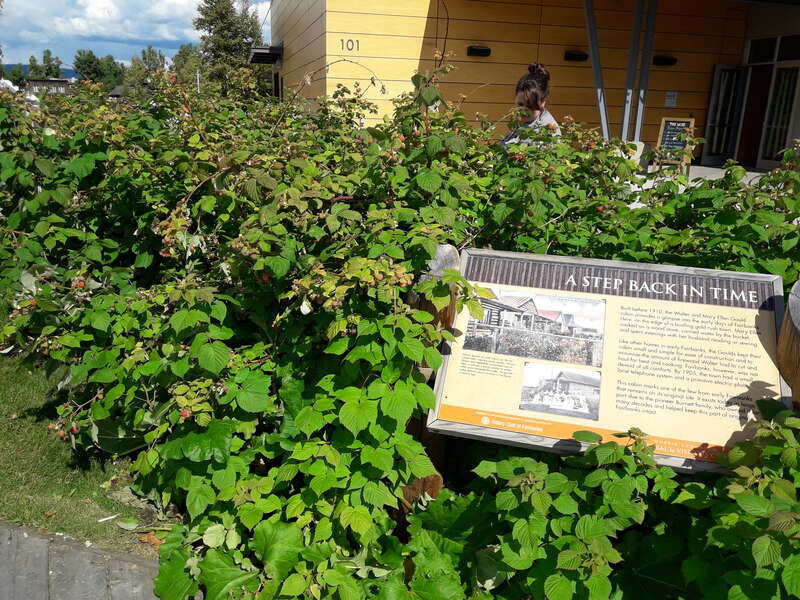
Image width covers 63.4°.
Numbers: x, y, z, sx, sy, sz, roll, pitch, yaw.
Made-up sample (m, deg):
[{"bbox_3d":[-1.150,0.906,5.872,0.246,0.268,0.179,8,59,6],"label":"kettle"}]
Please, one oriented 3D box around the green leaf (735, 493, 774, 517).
[{"bbox_3d":[0.778,0.449,1.420,0.058,0.018,0.092,-29,36,-31],"label":"green leaf"}]

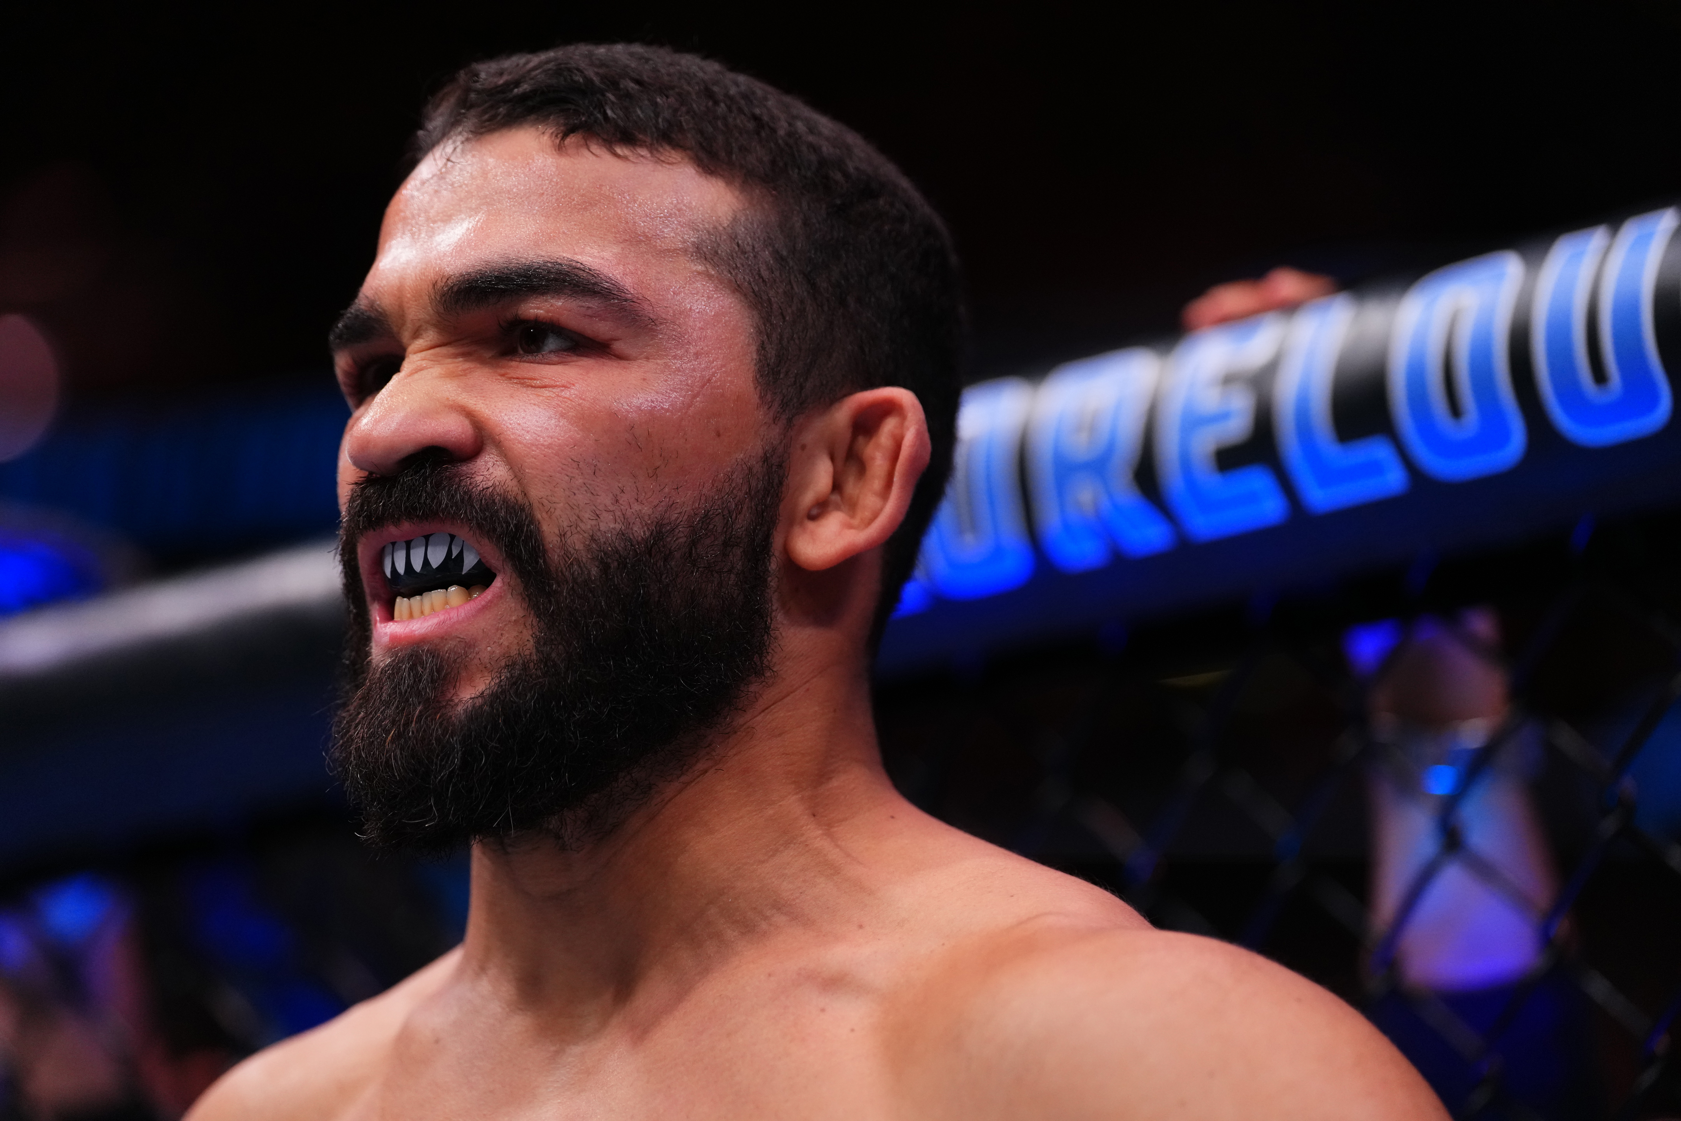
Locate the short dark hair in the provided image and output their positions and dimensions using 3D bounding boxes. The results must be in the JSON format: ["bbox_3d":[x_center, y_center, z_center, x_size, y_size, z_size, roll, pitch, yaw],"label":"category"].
[{"bbox_3d":[-0.053,-0.062,2.041,0.171,0.188,0.192,-15,-22,42],"label":"short dark hair"}]

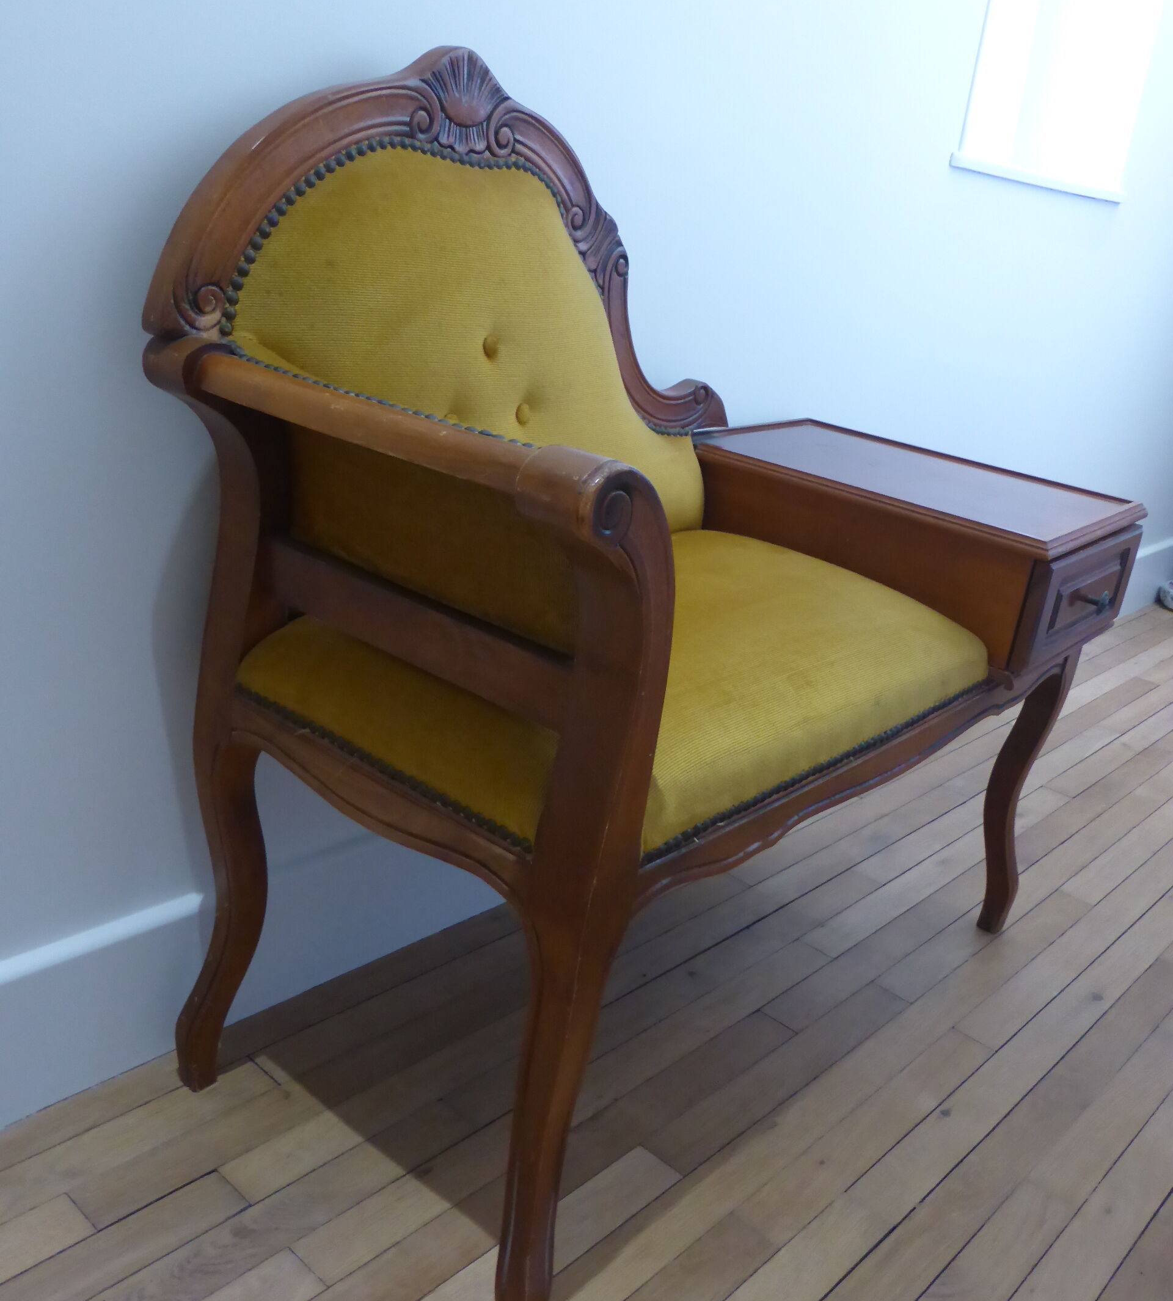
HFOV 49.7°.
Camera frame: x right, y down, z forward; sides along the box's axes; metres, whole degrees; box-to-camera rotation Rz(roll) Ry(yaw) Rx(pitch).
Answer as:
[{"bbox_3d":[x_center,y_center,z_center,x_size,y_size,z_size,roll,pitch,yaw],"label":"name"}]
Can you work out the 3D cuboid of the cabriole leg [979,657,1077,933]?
[{"bbox_3d":[0.501,0.174,1.485,0.056,0.346,0.056,21,24,35],"label":"cabriole leg"}]

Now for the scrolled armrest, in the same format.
[{"bbox_3d":[-0.141,-0.141,0.794,0.449,0.070,0.070,21,24,35],"label":"scrolled armrest"}]

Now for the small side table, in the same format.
[{"bbox_3d":[0.350,-0.132,1.451,0.437,0.144,0.335,23,25,34],"label":"small side table"}]

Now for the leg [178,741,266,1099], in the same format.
[{"bbox_3d":[-0.309,0.233,1.067,0.084,0.332,0.045,21,24,35],"label":"leg"}]

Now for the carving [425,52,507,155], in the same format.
[{"bbox_3d":[-0.096,-0.463,1.073,0.028,0.084,0.092,14,20,37],"label":"carving"}]

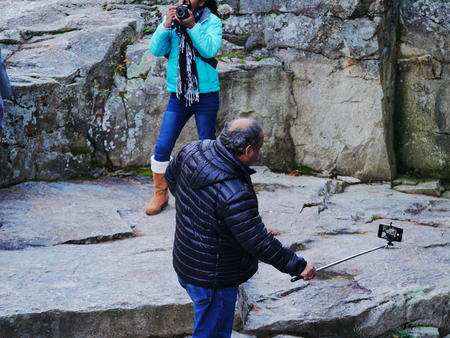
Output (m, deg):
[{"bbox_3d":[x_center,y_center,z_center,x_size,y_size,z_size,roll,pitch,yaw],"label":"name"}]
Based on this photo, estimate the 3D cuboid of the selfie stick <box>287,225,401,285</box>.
[{"bbox_3d":[0.588,0.421,16.531,0.135,0.130,0.888,11,17,35],"label":"selfie stick"}]

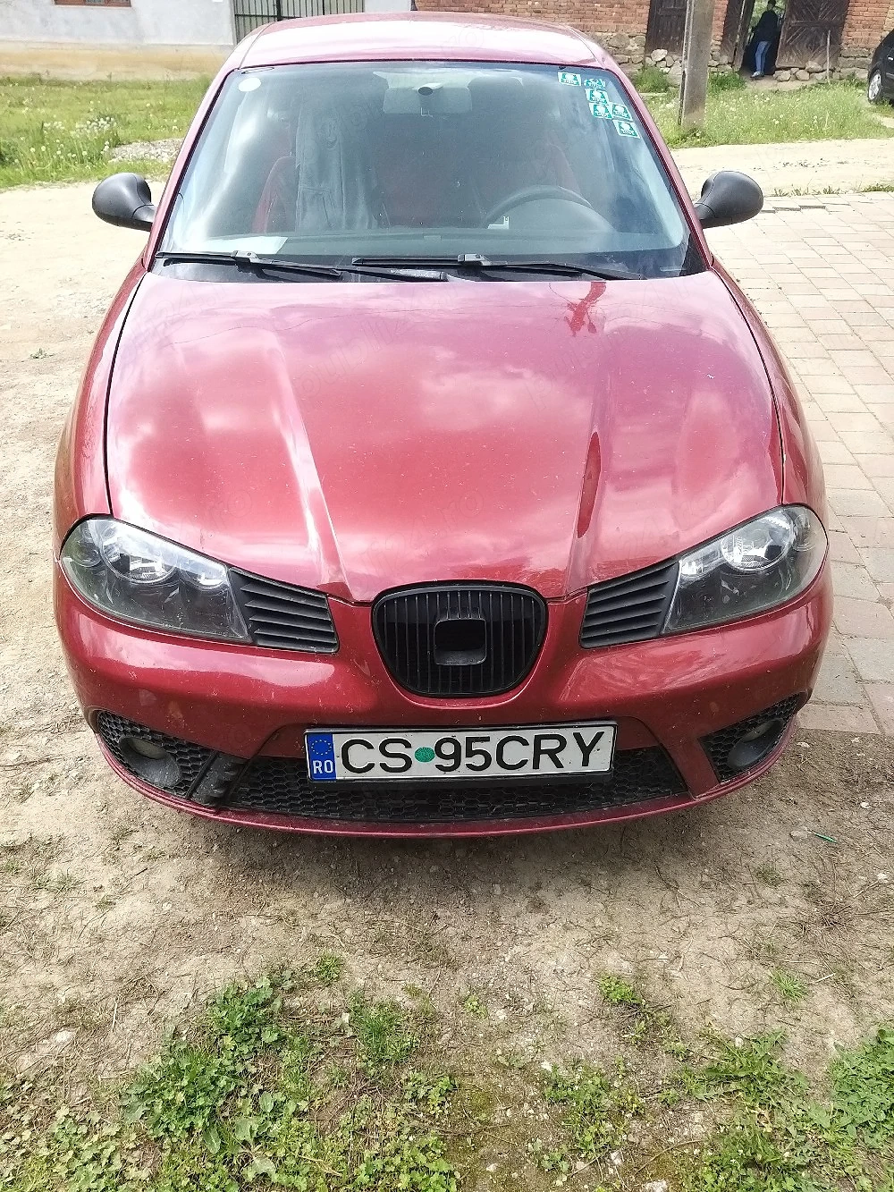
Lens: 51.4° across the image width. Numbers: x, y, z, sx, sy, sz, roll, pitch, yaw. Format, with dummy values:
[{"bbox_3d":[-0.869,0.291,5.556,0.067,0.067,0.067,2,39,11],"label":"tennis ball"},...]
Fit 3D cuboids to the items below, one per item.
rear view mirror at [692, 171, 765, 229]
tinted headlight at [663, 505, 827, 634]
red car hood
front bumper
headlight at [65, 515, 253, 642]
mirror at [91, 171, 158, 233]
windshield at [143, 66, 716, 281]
[{"bbox_3d":[0.793,-1.104,2.592,0.182,0.145,0.130,-1,34,-2],"label":"rear view mirror"},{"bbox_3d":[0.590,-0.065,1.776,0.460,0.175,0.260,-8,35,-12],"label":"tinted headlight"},{"bbox_3d":[-0.003,-0.399,1.957,1.400,0.230,1.120,-1,44,-2],"label":"red car hood"},{"bbox_3d":[0.015,0.152,1.803,1.630,0.510,0.510,-1,34,-2],"label":"front bumper"},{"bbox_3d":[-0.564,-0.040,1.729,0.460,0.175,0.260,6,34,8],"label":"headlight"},{"bbox_3d":[-0.877,-1.068,2.524,0.182,0.145,0.130,-1,34,-2],"label":"mirror"},{"bbox_3d":[-0.038,-1.126,2.455,1.380,0.170,0.930,-1,62,-2],"label":"windshield"}]

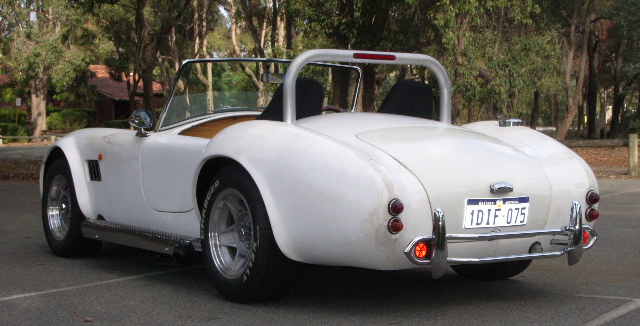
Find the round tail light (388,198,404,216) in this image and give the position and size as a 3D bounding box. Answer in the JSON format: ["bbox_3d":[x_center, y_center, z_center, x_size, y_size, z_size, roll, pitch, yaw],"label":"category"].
[{"bbox_3d":[0.312,0.186,4.762,0.071,0.072,0.046,-1,2,-34],"label":"round tail light"}]

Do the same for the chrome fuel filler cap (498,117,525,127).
[{"bbox_3d":[0.972,-0.204,5.815,0.120,0.050,0.120,0,1,0],"label":"chrome fuel filler cap"}]

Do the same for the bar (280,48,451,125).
[{"bbox_3d":[0.267,-0.377,5.869,1.050,0.375,0.075,-1,2,-34],"label":"bar"}]

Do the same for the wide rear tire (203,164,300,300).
[{"bbox_3d":[-0.308,0.333,5.491,0.280,0.664,0.664,-1,2,-34],"label":"wide rear tire"}]

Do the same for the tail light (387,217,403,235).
[{"bbox_3d":[0.311,0.263,4.765,0.071,0.070,0.046,-1,2,-34],"label":"tail light"}]

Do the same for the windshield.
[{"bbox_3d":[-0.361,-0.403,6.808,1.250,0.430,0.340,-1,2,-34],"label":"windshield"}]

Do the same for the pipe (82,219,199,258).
[{"bbox_3d":[-1.049,0.419,6.466,0.155,0.130,1.380,-1,2,-34],"label":"pipe"}]

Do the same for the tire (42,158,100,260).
[{"bbox_3d":[-1.578,0.286,7.417,0.230,0.648,0.648,-1,2,-34],"label":"tire"}]

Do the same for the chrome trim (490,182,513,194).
[{"bbox_3d":[0.809,0.108,5.096,0.100,0.050,0.050,-1,2,-34],"label":"chrome trim"}]

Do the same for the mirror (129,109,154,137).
[{"bbox_3d":[-1.014,-0.231,6.556,0.120,0.155,0.120,-1,2,-34],"label":"mirror"}]

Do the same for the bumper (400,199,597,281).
[{"bbox_3d":[0.818,0.334,5.066,1.140,0.295,0.160,-1,2,-34],"label":"bumper"}]

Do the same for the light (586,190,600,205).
[{"bbox_3d":[1.289,0.166,5.416,0.071,0.072,0.046,-1,2,-34],"label":"light"}]

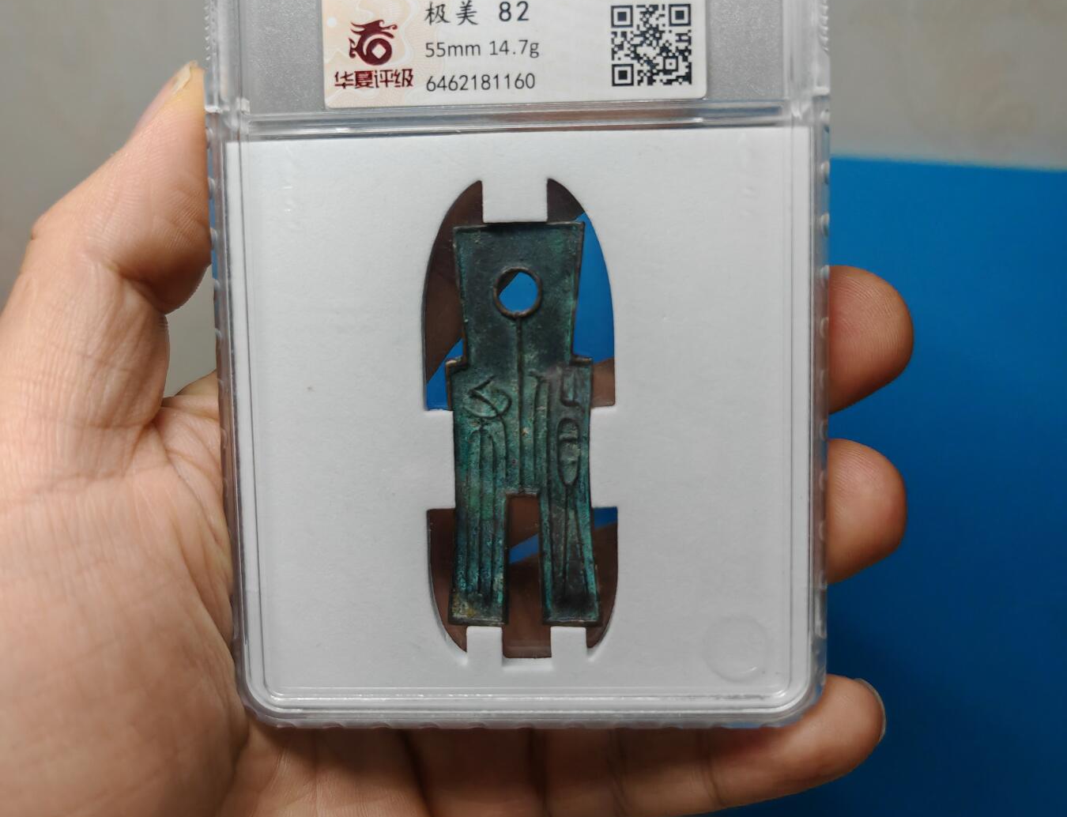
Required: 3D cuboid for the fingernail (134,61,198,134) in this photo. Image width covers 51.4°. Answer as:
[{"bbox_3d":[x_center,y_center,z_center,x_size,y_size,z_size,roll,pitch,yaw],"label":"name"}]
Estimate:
[{"bbox_3d":[-0.050,-0.042,0.150,0.004,0.013,0.012,41,0,-12],"label":"fingernail"}]

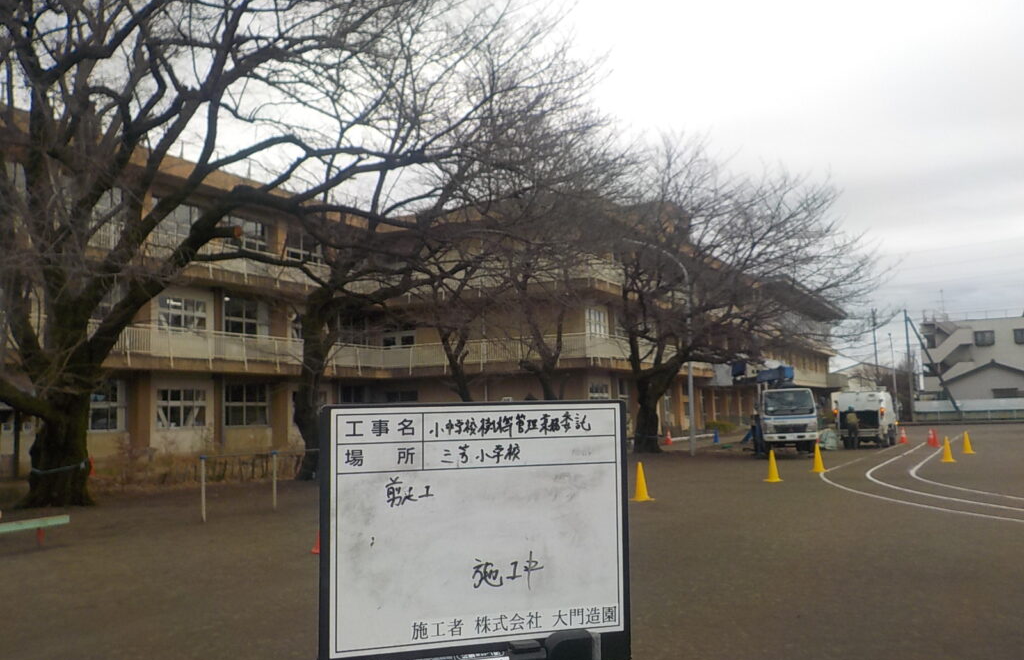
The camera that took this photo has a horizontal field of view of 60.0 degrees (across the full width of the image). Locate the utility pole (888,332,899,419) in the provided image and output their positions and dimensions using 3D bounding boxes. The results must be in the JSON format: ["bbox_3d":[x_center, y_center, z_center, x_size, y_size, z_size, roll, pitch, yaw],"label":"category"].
[{"bbox_3d":[30.999,3.691,72.000,0.200,7.100,0.200,-2,-6,0],"label":"utility pole"}]

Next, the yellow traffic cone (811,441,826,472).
[{"bbox_3d":[7.908,3.294,22.959,0.430,0.700,0.430,-2,-6,0],"label":"yellow traffic cone"}]

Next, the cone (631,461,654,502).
[{"bbox_3d":[2.423,2.822,16.604,0.430,0.700,0.430,-2,-6,0],"label":"cone"}]

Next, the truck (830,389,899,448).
[{"bbox_3d":[14.625,3.617,36.562,1.880,2.300,5.500,-5,-6,28],"label":"truck"}]

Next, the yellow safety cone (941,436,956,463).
[{"bbox_3d":[12.692,3.464,25.859,0.430,0.700,0.430,-2,-6,0],"label":"yellow safety cone"}]

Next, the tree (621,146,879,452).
[{"bbox_3d":[9.512,-1.440,36.000,10.000,12.100,9.200,-2,-6,0],"label":"tree"}]

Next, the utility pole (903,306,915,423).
[{"bbox_3d":[33.077,2.960,74.000,0.300,9.400,0.300,-2,-6,0],"label":"utility pole"}]

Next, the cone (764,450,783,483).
[{"bbox_3d":[5.967,3.103,20.318,0.430,0.700,0.430,-2,-6,0],"label":"cone"}]

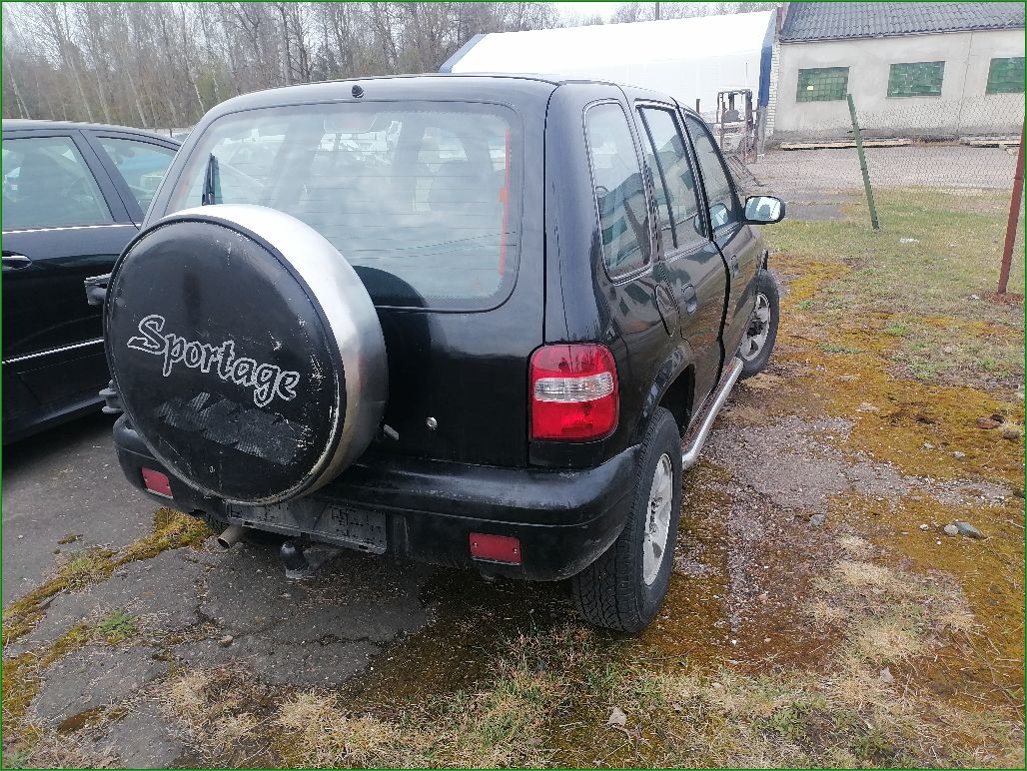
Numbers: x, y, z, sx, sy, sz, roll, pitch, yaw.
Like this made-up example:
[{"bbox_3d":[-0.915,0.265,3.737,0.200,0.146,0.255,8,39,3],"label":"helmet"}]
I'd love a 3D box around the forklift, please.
[{"bbox_3d":[6.077,-7.491,22.300,1.850,2.030,1.080,12,24,36],"label":"forklift"}]

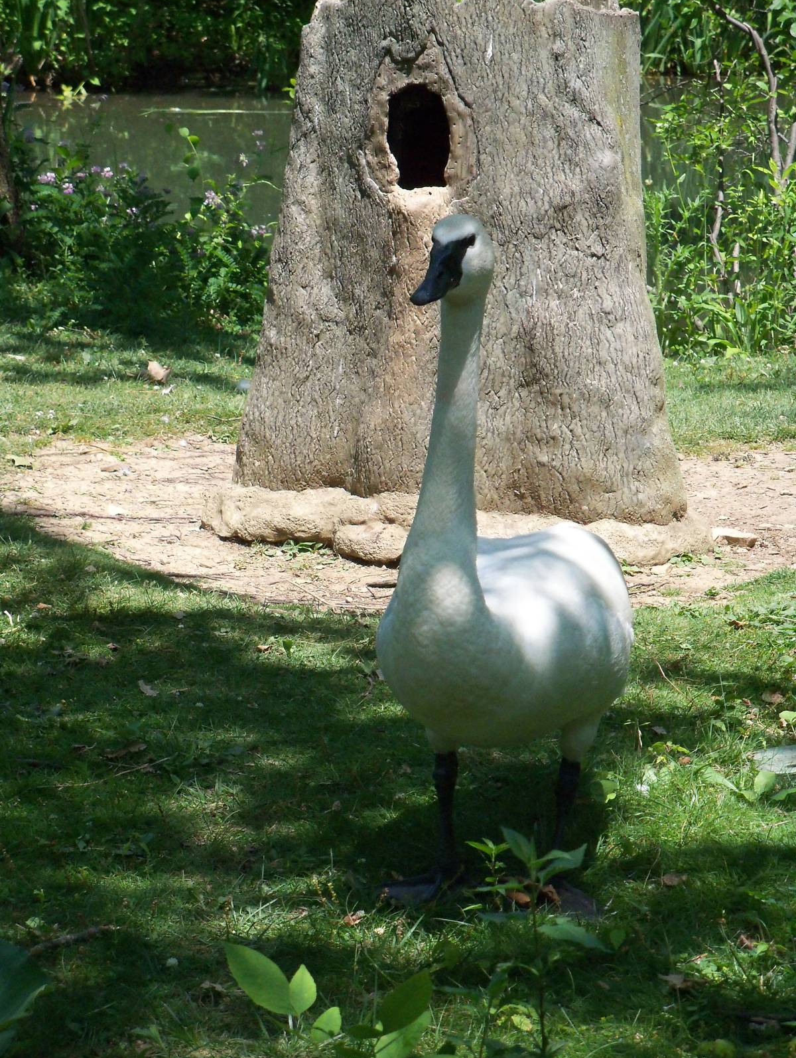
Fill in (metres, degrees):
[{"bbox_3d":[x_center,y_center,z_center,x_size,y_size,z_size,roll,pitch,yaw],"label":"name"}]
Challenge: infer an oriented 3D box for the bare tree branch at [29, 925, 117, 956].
[{"bbox_3d":[-0.491,0.624,5.763,0.022,0.020,0.165,9,14,42],"label":"bare tree branch"}]

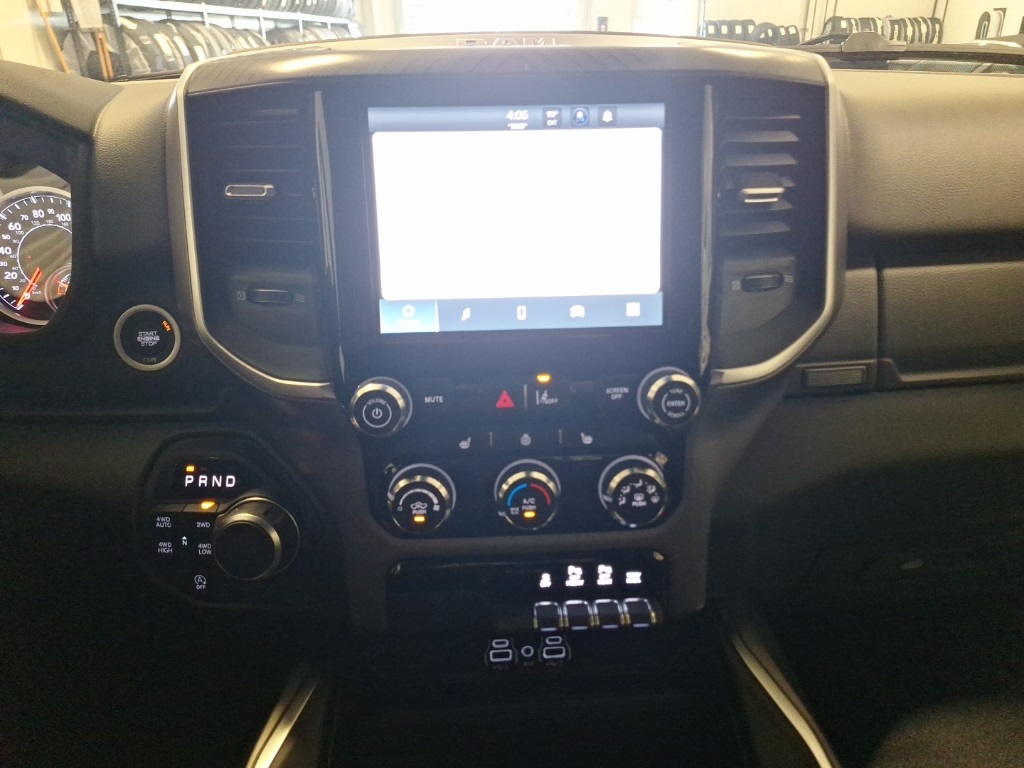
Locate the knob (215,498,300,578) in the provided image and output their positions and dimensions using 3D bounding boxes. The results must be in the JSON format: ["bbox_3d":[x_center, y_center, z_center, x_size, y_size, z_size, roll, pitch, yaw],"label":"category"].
[{"bbox_3d":[-0.173,0.105,0.456,0.052,0.052,0.027,-2,9,-3],"label":"knob"}]

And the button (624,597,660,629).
[{"bbox_3d":[0.081,0.144,0.435,0.022,0.020,0.015,-2,9,-3],"label":"button"}]

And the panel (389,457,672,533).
[{"bbox_3d":[0.010,0.069,0.418,0.172,0.044,0.024,-2,9,-3],"label":"panel"}]

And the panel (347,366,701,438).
[{"bbox_3d":[0.008,0.008,0.410,0.204,0.041,0.024,-2,9,-3],"label":"panel"}]

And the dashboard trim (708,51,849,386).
[{"bbox_3d":[0.157,-0.098,0.436,0.100,0.190,0.042,-4,10,-16],"label":"dashboard trim"}]

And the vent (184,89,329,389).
[{"bbox_3d":[-0.150,-0.086,0.420,0.090,0.173,0.030,0,9,10],"label":"vent"}]

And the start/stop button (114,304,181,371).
[{"bbox_3d":[-0.243,-0.032,0.459,0.043,0.043,0.015,-2,9,-3],"label":"start/stop button"}]

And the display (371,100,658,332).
[{"bbox_3d":[0.005,-0.097,0.407,0.171,0.129,0.015,-2,9,-3],"label":"display"}]

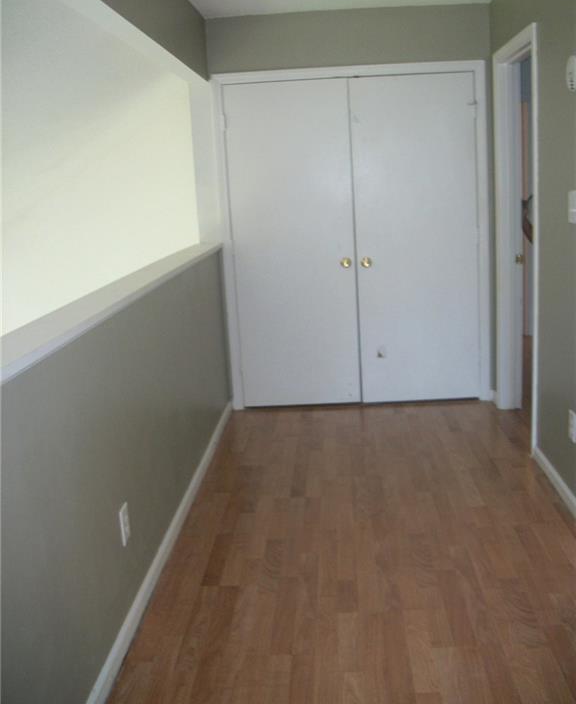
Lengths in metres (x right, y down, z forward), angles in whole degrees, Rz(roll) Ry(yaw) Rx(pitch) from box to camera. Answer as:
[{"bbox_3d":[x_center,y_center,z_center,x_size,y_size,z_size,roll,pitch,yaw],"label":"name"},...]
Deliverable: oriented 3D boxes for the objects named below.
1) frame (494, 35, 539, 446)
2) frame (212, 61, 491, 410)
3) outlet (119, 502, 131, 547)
[{"bbox_3d":[1.280,-0.577,3.869,0.125,2.102,0.900,-3,13,4],"label":"frame"},{"bbox_3d":[0.435,-0.678,4.529,1.655,2.102,0.110,-3,13,4],"label":"frame"},{"bbox_3d":[-0.546,0.583,2.399,0.012,0.118,0.072,-3,13,4],"label":"outlet"}]

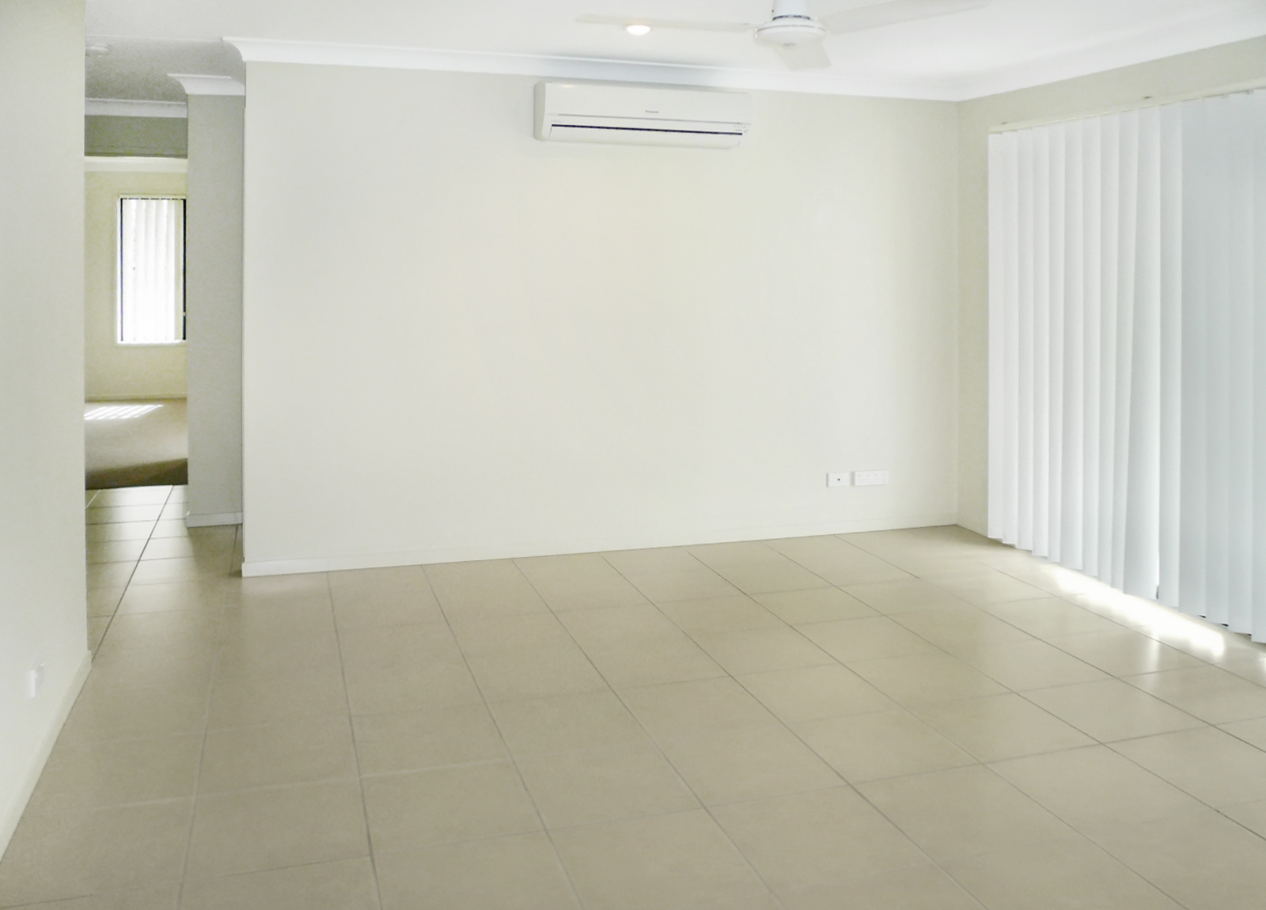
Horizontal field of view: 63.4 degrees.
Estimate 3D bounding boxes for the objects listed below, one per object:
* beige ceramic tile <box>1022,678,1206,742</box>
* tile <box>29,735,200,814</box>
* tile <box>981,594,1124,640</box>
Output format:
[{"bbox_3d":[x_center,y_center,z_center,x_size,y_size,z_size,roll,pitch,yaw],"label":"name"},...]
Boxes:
[{"bbox_3d":[1.653,0.875,3.548,0.450,0.012,0.450,-2,10,-18],"label":"beige ceramic tile"},{"bbox_3d":[-1.478,0.920,2.954,0.433,0.012,0.419,-2,11,-18],"label":"tile"},{"bbox_3d":[1.864,0.729,4.579,0.455,0.010,0.445,-2,11,-18],"label":"tile"}]

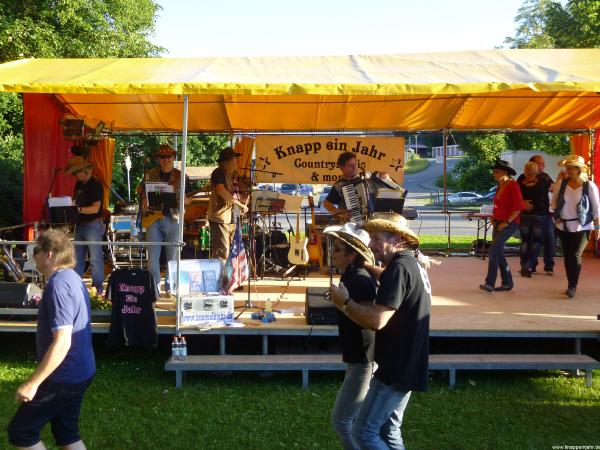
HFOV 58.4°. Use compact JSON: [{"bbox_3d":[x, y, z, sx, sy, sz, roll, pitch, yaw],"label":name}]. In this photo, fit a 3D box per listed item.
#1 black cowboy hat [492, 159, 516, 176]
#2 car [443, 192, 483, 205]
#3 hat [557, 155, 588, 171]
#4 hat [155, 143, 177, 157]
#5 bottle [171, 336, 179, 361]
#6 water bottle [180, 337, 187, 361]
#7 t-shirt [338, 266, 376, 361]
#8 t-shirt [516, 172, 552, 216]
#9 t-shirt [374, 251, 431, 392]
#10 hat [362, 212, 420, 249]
[{"bbox_3d":[2.686,-0.748,7.050,0.340,0.150,0.290,14,-1,-21],"label":"black cowboy hat"},{"bbox_3d":[16.382,-2.613,54.000,4.500,1.420,1.780,-1,4,-12],"label":"car"},{"bbox_3d":[3.334,-0.762,6.550,0.310,0.150,0.360,4,1,41],"label":"hat"},{"bbox_3d":[-1.627,-0.907,6.500,0.280,0.150,0.330,0,4,-3],"label":"hat"},{"bbox_3d":[-1.182,1.181,5.120,0.070,0.230,0.070,0,4,0],"label":"bottle"},{"bbox_3d":[-1.108,1.181,5.120,0.070,0.230,0.070,0,4,0],"label":"water bottle"},{"bbox_3d":[0.359,0.544,3.300,0.250,0.590,0.430,1,4,7],"label":"t-shirt"},{"bbox_3d":[3.534,-0.459,8.080,0.520,0.670,0.280,0,4,-6],"label":"t-shirt"},{"bbox_3d":[0.569,0.519,2.980,0.310,0.730,0.500,1,4,16],"label":"t-shirt"},{"bbox_3d":[0.506,0.036,2.970,0.340,0.150,0.290,17,6,4],"label":"hat"}]

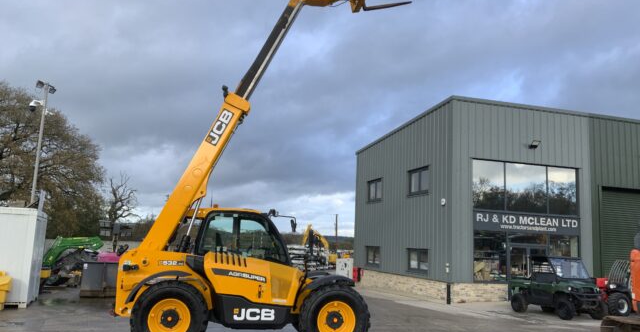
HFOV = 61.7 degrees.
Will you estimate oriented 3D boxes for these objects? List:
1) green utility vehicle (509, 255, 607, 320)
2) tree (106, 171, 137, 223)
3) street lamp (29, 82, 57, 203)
[{"bbox_3d":[7.637,3.859,17.259,1.520,1.860,2.780,6,-9,-21],"label":"green utility vehicle"},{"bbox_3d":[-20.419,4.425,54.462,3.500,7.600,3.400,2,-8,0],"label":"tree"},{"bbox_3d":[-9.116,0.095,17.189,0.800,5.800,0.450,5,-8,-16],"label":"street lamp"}]

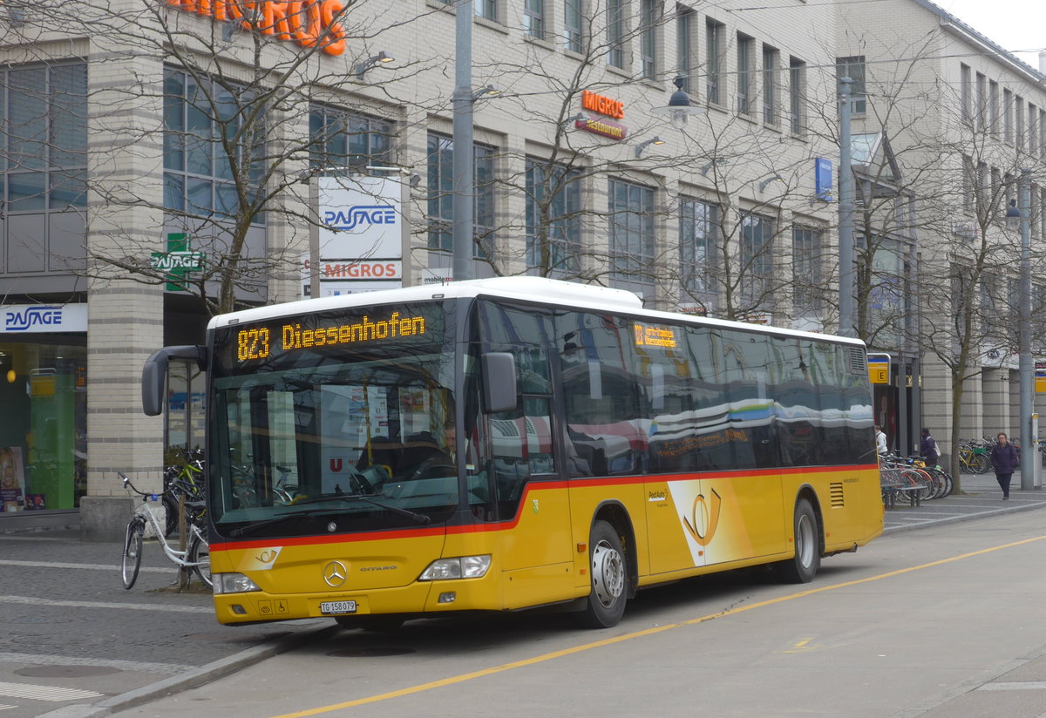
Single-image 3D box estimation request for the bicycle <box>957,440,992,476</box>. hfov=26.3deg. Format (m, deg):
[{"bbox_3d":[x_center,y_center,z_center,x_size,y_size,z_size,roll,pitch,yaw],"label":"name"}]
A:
[{"bbox_3d":[15.025,3.351,75.500,1.720,1.070,0.600,-1,-2,35],"label":"bicycle"}]

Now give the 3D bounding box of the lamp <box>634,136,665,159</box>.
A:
[{"bbox_3d":[2.663,-4.433,46.800,0.700,0.460,0.250,-1,-2,25],"label":"lamp"}]

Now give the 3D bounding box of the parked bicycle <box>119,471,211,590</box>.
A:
[{"bbox_3d":[-3.506,1.811,22.800,1.700,1.130,0.600,-2,-2,38],"label":"parked bicycle"}]

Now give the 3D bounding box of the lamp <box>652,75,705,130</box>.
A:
[{"bbox_3d":[1.844,-3.042,26.500,0.660,0.630,0.660,0,-2,0],"label":"lamp"}]

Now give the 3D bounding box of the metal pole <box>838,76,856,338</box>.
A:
[{"bbox_3d":[6.143,-1.193,42.500,0.330,8.400,0.330,-1,-2,24],"label":"metal pole"}]

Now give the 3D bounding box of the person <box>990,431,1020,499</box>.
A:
[{"bbox_3d":[10.857,2.427,50.500,0.580,1.530,0.380,-1,-2,14],"label":"person"}]

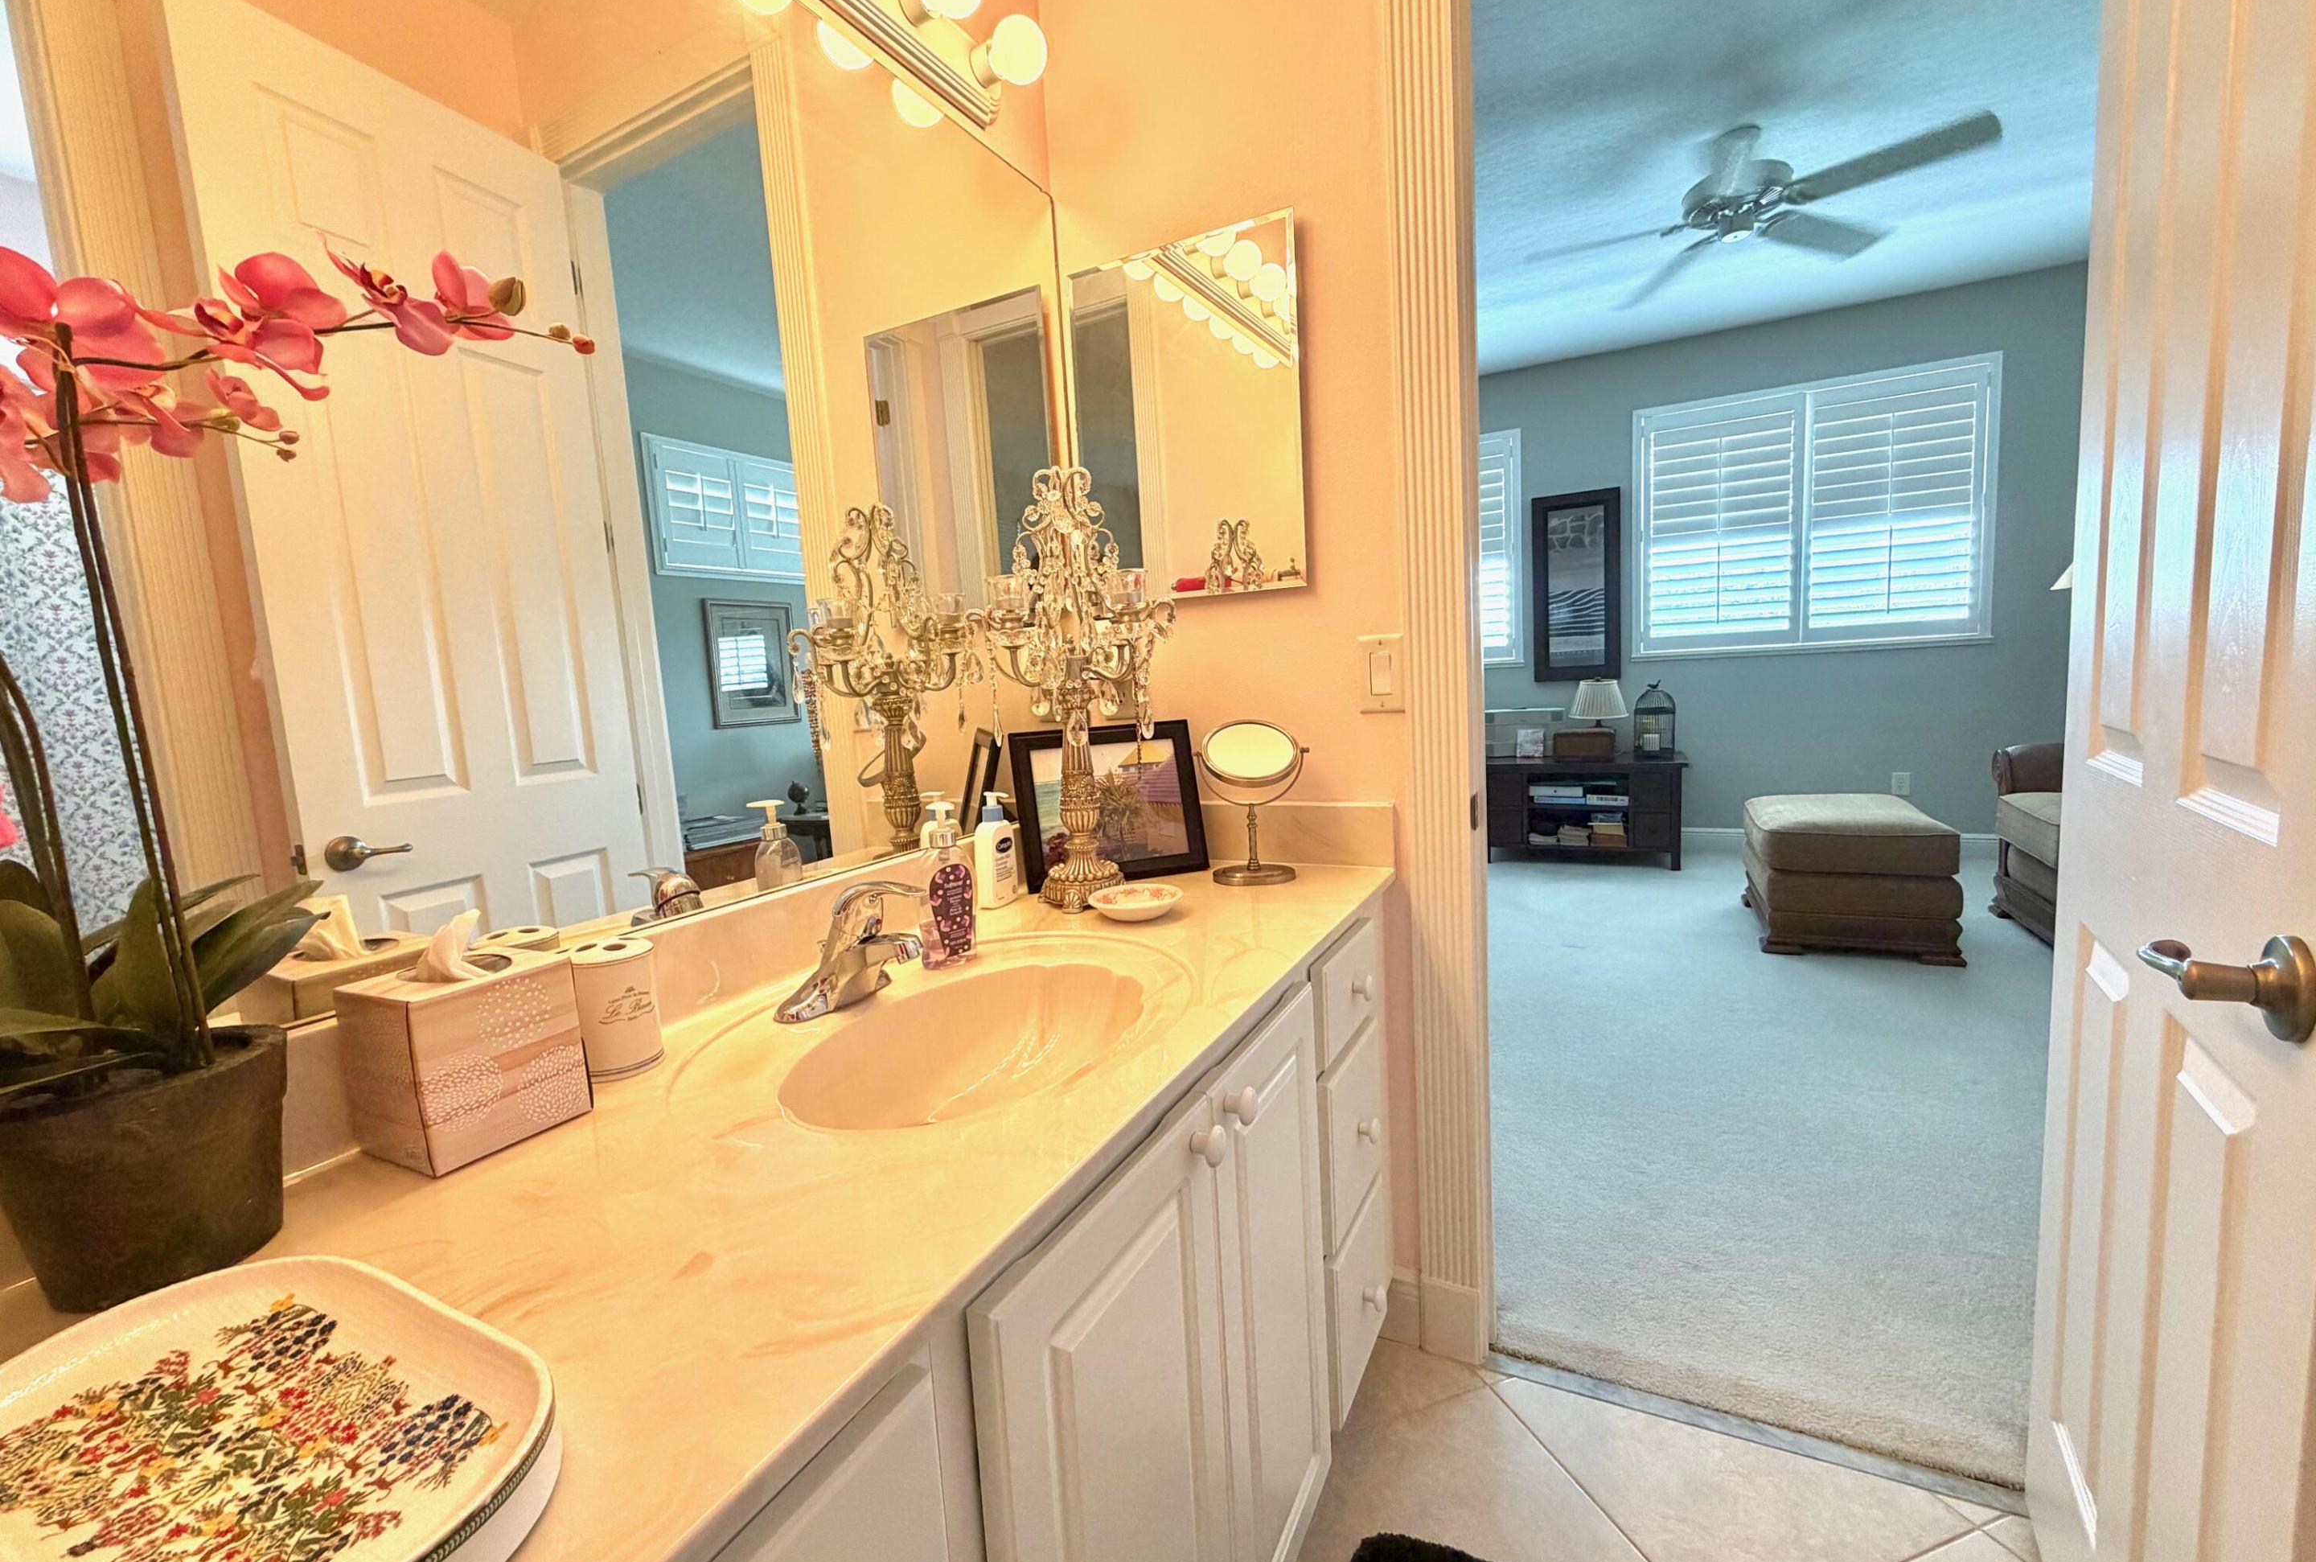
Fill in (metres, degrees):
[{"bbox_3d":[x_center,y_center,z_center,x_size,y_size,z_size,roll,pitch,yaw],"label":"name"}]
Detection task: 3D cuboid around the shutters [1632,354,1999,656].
[{"bbox_3d":[3.216,-1.309,4.678,1.505,1.290,0.070,0,7,27],"label":"shutters"}]

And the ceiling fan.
[{"bbox_3d":[1.905,-1.931,3.092,1.290,0.290,1.270,0,7,27],"label":"ceiling fan"}]

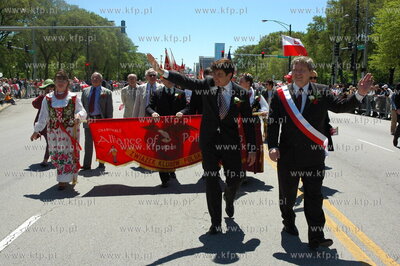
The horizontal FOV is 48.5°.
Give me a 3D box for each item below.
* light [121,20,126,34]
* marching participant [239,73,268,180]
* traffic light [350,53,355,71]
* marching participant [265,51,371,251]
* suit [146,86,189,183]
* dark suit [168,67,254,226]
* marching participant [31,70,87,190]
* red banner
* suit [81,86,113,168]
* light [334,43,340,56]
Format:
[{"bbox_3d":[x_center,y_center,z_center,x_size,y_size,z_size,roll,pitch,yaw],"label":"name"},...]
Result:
[{"bbox_3d":[-6.364,-8.792,36.800,0.350,1.070,0.360,0,7,-1],"label":"light"},{"bbox_3d":[0.798,-0.079,6.887,0.506,1.670,0.480,1,7,11],"label":"marching participant"},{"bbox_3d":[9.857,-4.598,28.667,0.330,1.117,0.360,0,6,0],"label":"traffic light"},{"bbox_3d":[1.151,0.158,4.314,0.980,1.770,0.600,0,6,0],"label":"marching participant"},{"bbox_3d":[-0.488,0.037,6.665,0.620,1.430,0.420,0,6,0],"label":"suit"},{"bbox_3d":[0.118,0.160,4.649,0.925,1.570,0.580,1,7,7],"label":"dark suit"},{"bbox_3d":[-2.081,-0.056,6.554,0.800,1.700,0.450,1,6,5],"label":"marching participant"},{"bbox_3d":[-0.462,0.165,6.508,2.320,0.800,0.080,0,6,3],"label":"red banner"},{"bbox_3d":[-1.800,-0.099,7.841,0.569,1.430,0.420,0,7,0],"label":"suit"},{"bbox_3d":[10.223,-6.196,33.017,0.340,1.004,0.360,0,6,0],"label":"light"}]

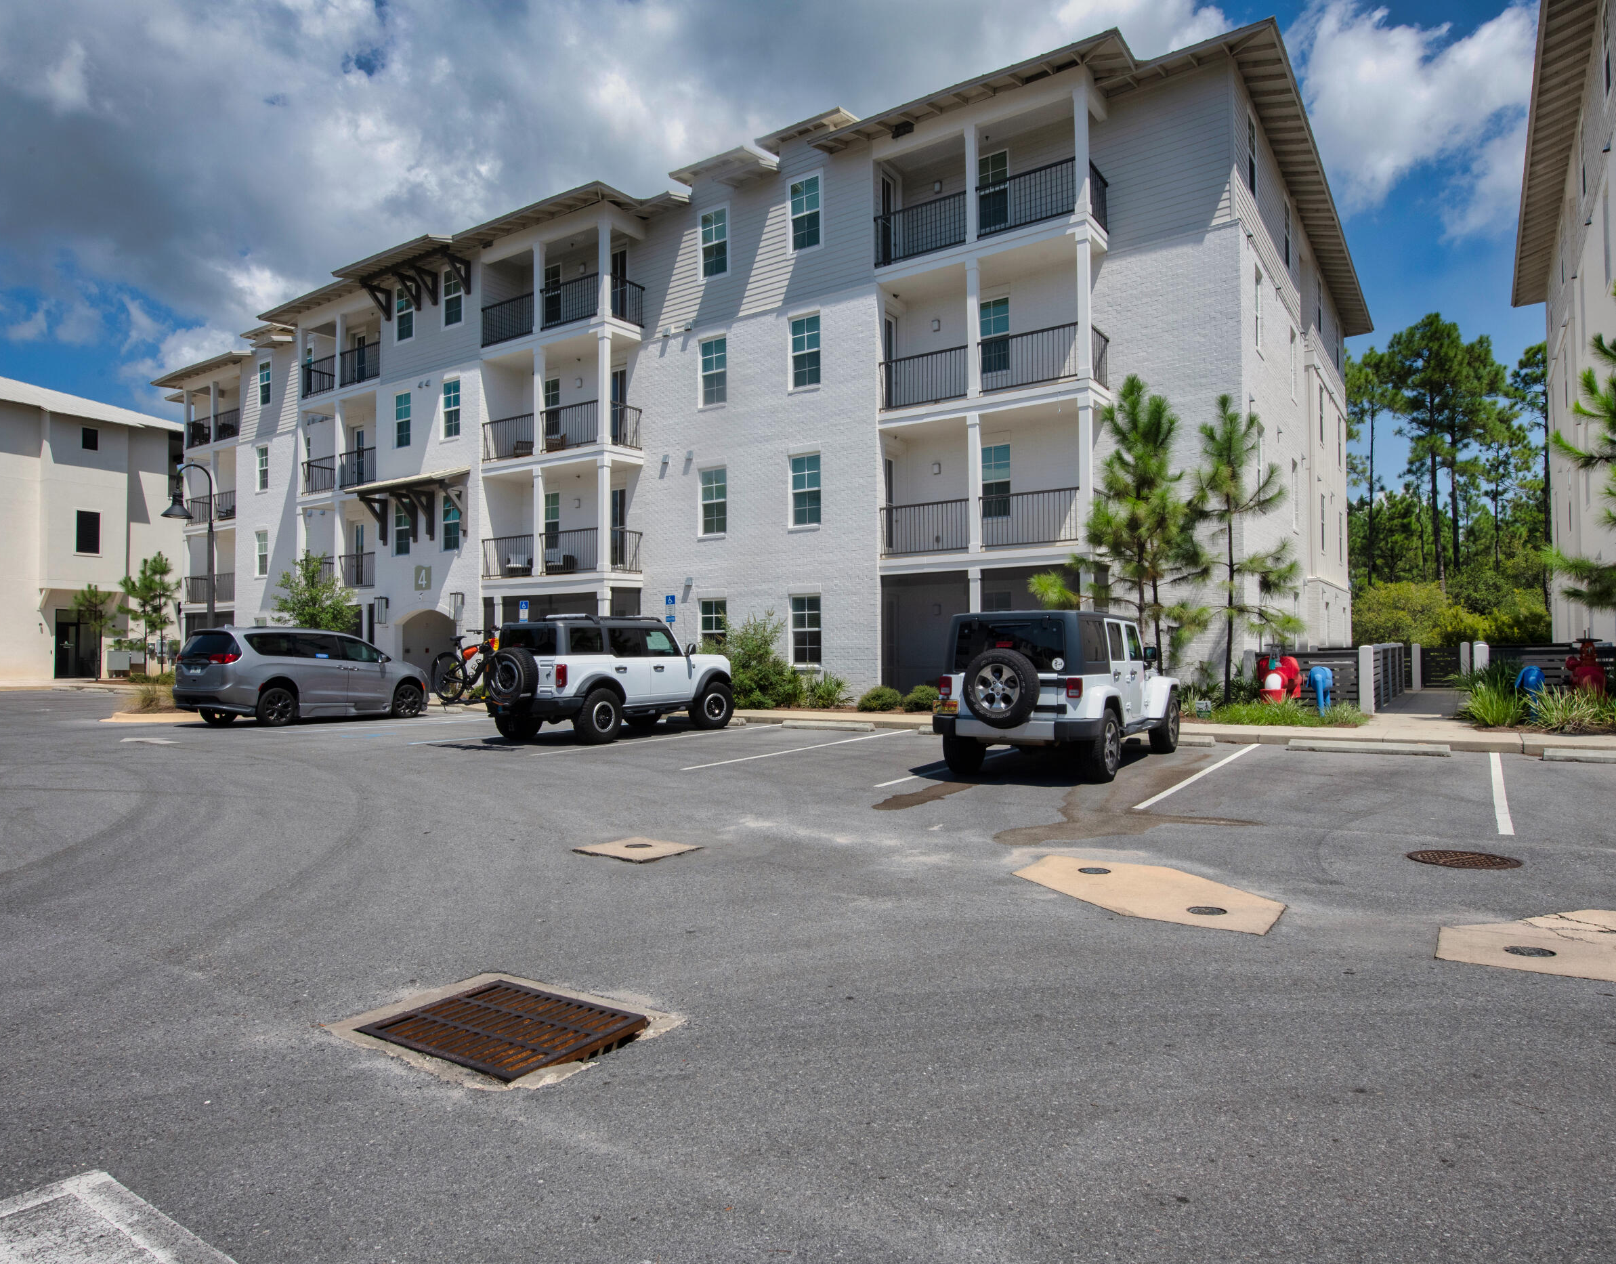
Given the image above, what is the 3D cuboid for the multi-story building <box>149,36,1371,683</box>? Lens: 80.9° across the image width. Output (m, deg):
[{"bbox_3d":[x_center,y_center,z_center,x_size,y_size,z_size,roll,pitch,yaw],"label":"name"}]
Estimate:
[{"bbox_3d":[-4.128,-4.562,35.297,41.400,12.900,22.600,-1,-1,35],"label":"multi-story building"}]

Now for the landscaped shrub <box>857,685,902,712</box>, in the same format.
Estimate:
[{"bbox_3d":[1.463,1.326,19.302,0.920,0.540,0.880,0,-1,0],"label":"landscaped shrub"}]

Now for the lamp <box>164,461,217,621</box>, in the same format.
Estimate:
[{"bbox_3d":[-13.343,-0.898,20.511,0.700,5.400,1.150,-1,-1,40],"label":"lamp"}]

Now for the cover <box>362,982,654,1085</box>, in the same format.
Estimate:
[{"bbox_3d":[-1.157,1.505,3.600,0.825,0.060,0.650,-1,-1,35],"label":"cover"}]

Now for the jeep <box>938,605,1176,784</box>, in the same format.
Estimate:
[{"bbox_3d":[3.180,0.695,11.630,1.900,1.820,4.420,-1,-1,33],"label":"jeep"}]

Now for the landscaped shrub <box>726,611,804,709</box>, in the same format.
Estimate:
[{"bbox_3d":[-1.015,0.608,21.289,1.850,2.150,1.650,-1,-1,35],"label":"landscaped shrub"}]

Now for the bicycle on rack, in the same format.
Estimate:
[{"bbox_3d":[-4.972,0.461,14.172,1.880,1.120,0.720,-1,-1,35],"label":"bicycle on rack"}]

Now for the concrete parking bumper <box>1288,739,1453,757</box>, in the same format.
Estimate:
[{"bbox_3d":[7.373,1.523,12.450,1.830,0.140,0.180,-1,-1,30],"label":"concrete parking bumper"}]

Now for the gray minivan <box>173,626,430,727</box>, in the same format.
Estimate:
[{"bbox_3d":[-10.490,0.942,20.154,2.020,1.810,5.180,-1,-1,25],"label":"gray minivan"}]

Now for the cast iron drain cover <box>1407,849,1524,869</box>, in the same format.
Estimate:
[{"bbox_3d":[4.380,1.535,6.335,0.640,0.040,0.640,-1,-2,34],"label":"cast iron drain cover"}]

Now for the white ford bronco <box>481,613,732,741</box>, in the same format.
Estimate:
[{"bbox_3d":[-3.331,0.802,16.404,2.000,1.930,4.800,-1,-1,31],"label":"white ford bronco"}]

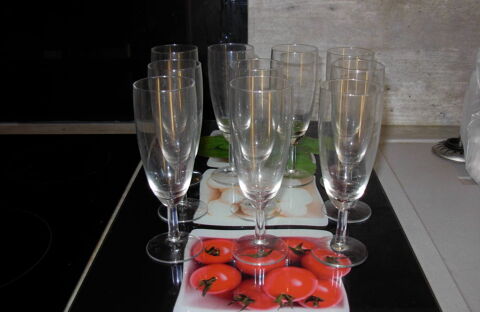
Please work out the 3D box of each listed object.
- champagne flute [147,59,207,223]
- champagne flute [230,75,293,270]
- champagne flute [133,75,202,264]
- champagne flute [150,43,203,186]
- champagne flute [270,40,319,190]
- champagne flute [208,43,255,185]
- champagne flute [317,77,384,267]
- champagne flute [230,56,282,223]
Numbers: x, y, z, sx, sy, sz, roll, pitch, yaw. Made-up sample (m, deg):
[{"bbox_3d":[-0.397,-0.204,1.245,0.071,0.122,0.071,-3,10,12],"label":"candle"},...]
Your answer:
[{"bbox_3d":[-0.068,-0.016,0.596,0.059,0.174,0.059,-1,22,0],"label":"champagne flute"},{"bbox_3d":[0.020,0.016,0.514,0.059,0.174,0.059,-1,22,0],"label":"champagne flute"},{"bbox_3d":[-0.069,0.015,0.520,0.059,0.174,0.059,-1,22,0],"label":"champagne flute"},{"bbox_3d":[-0.080,-0.052,0.686,0.059,0.174,0.059,-1,22,0],"label":"champagne flute"},{"bbox_3d":[0.069,-0.050,0.677,0.059,0.174,0.059,-1,22,0],"label":"champagne flute"},{"bbox_3d":[-0.010,-0.052,0.684,0.059,0.174,0.059,-1,22,0],"label":"champagne flute"},{"bbox_3d":[0.101,0.017,0.509,0.059,0.174,0.059,-1,22,0],"label":"champagne flute"},{"bbox_3d":[0.017,-0.017,0.595,0.059,0.174,0.059,-1,22,0],"label":"champagne flute"}]

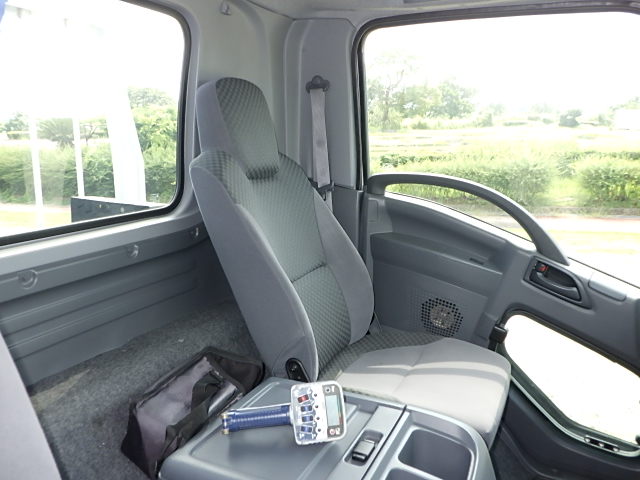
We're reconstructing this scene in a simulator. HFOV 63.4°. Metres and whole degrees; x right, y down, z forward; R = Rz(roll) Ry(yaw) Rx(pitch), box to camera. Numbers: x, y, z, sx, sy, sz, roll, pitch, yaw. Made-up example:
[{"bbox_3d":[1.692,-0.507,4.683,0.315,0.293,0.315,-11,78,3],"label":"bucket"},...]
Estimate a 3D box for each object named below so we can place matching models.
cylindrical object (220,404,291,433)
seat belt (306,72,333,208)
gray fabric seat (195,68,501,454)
[{"bbox_3d":[-0.117,0.339,0.980,0.132,0.038,0.038,-1,13,-10],"label":"cylindrical object"},{"bbox_3d":[0.005,-0.317,1.686,0.080,0.426,0.040,3,13,25],"label":"seat belt"},{"bbox_3d":[0.089,0.059,1.360,0.820,0.955,0.500,7,14,24],"label":"gray fabric seat"}]

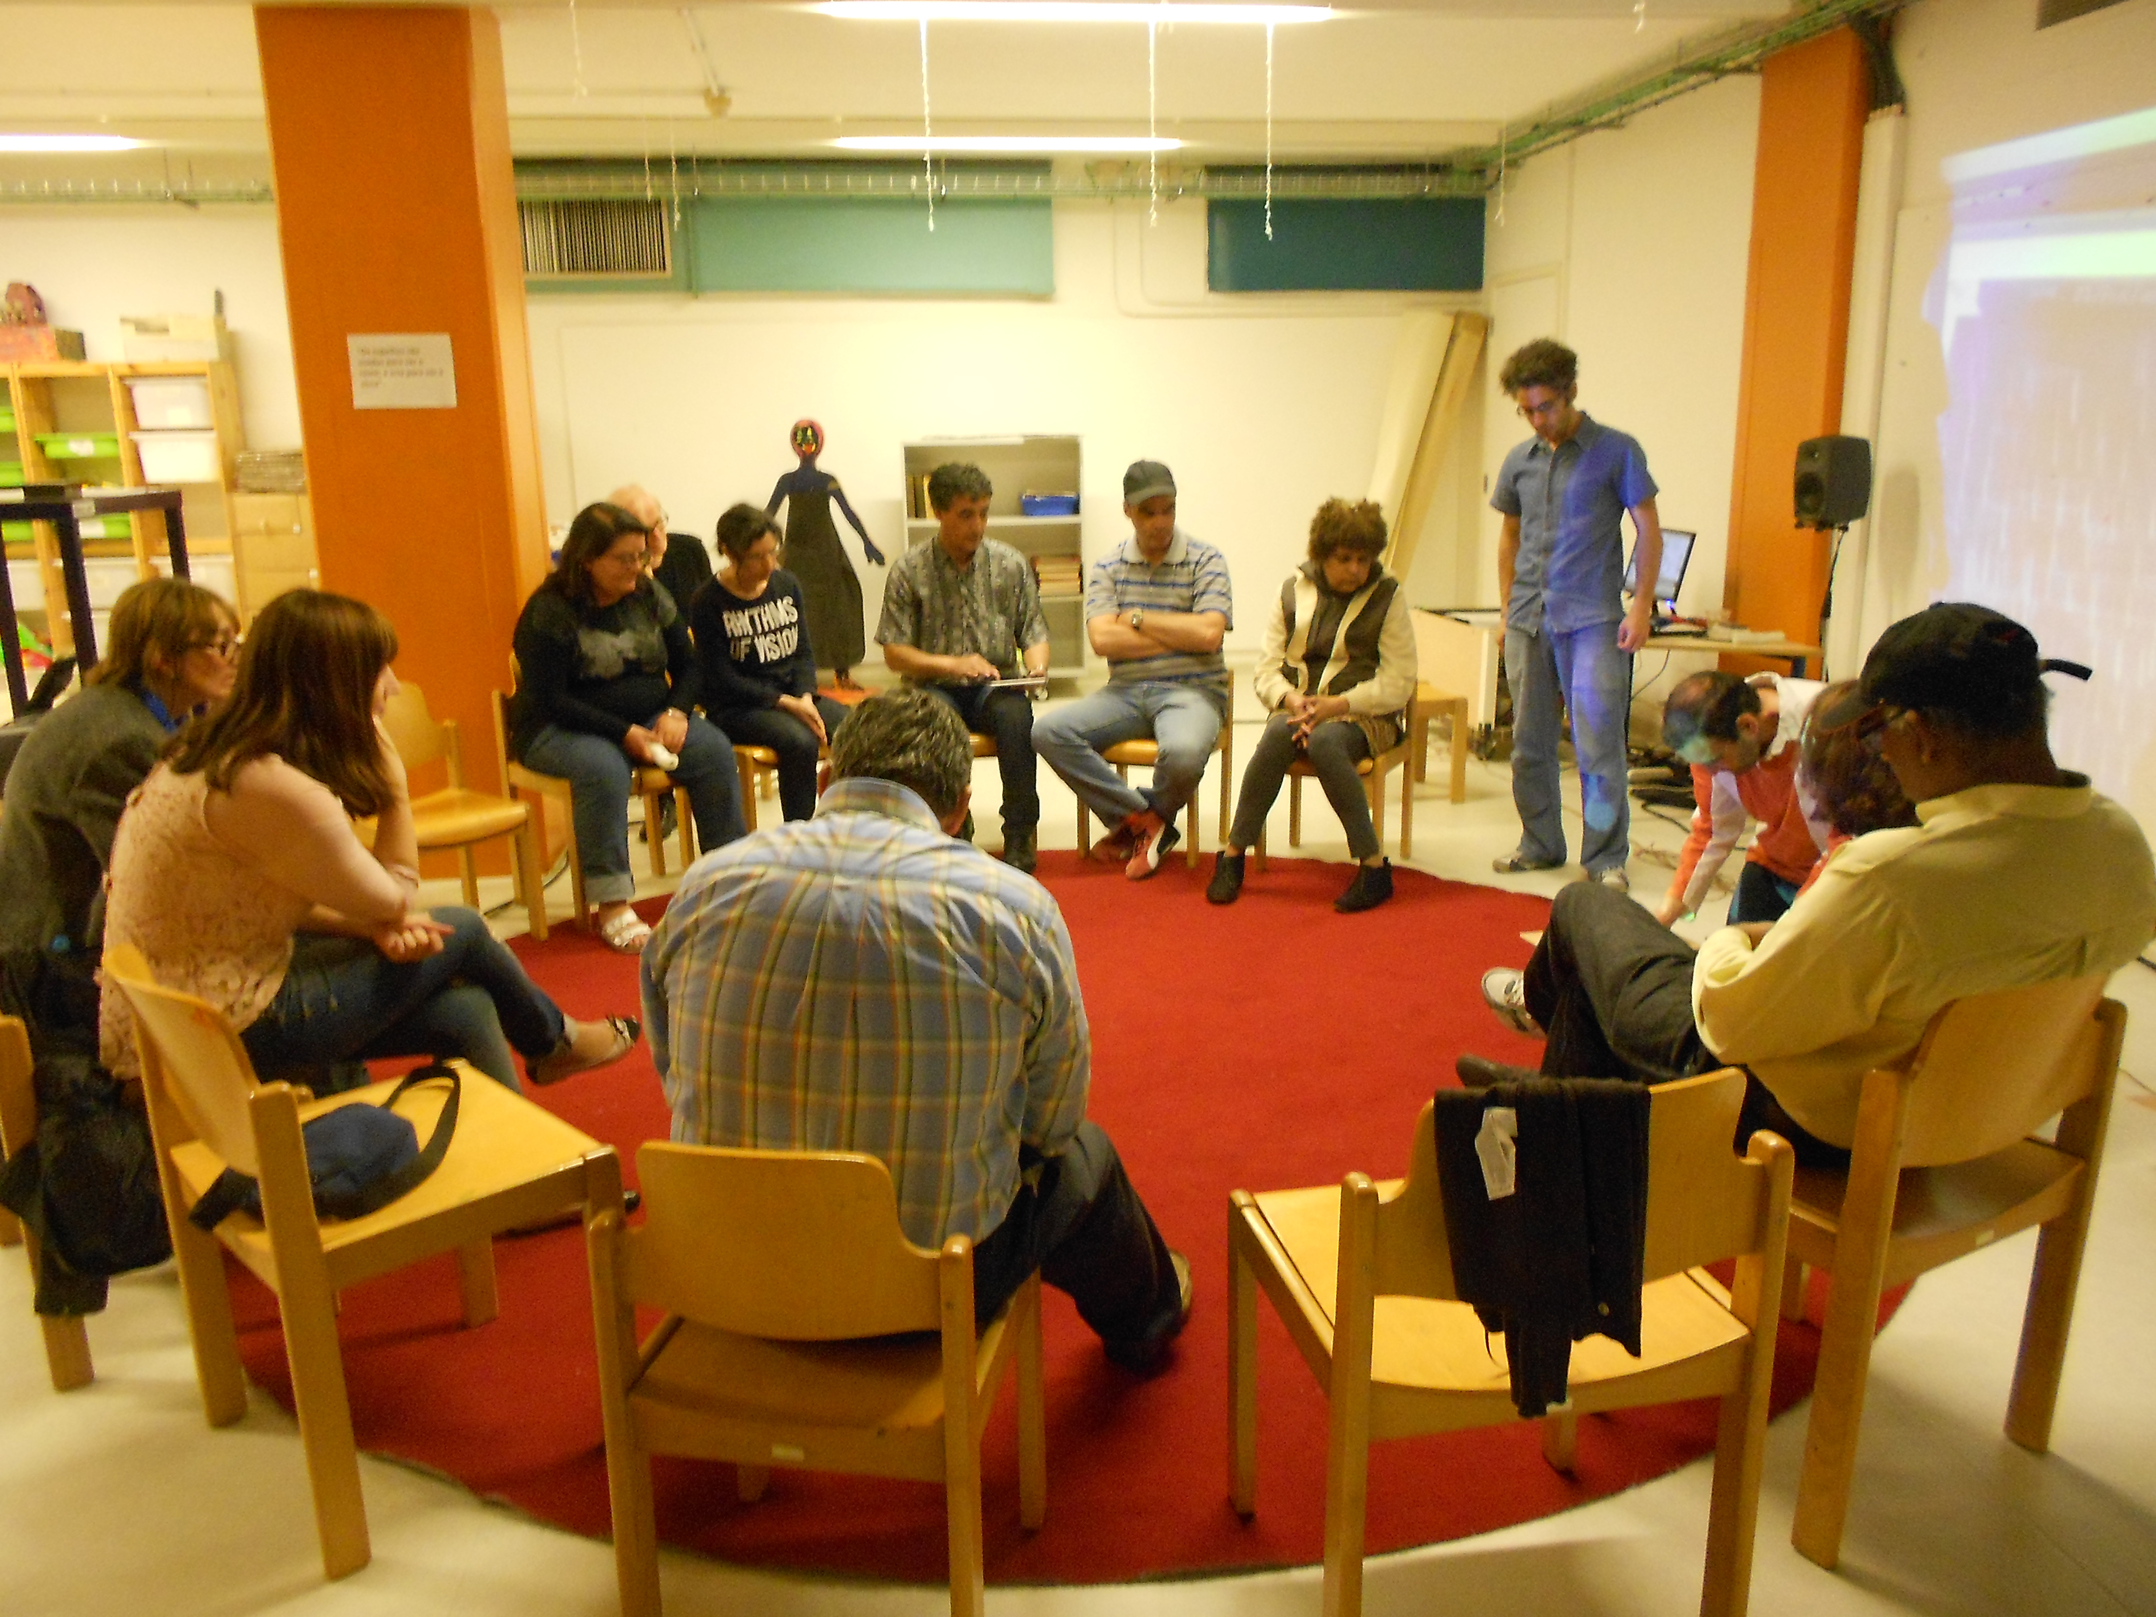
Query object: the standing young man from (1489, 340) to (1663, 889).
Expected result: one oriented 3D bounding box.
[{"bbox_3d":[1.619,-0.618,5.299,0.540,1.740,0.340,7,14,36],"label":"standing young man"}]

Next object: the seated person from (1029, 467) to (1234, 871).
[{"bbox_3d":[0.208,-0.476,5.423,0.580,1.340,0.700,3,14,16],"label":"seated person"}]

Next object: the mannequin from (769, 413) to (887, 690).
[{"bbox_3d":[-1.609,-1.558,9.882,0.800,1.630,0.250,-2,12,-6],"label":"mannequin"}]

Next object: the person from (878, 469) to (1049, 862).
[{"bbox_3d":[-0.430,-0.521,5.934,0.600,1.370,0.740,-2,12,-7],"label":"person"}]

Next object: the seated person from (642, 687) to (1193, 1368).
[{"bbox_3d":[-0.186,0.400,2.124,0.560,1.130,0.820,3,13,14],"label":"seated person"}]

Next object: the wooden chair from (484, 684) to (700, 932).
[{"bbox_3d":[-1.477,-0.081,5.070,0.466,0.763,0.489,11,18,42],"label":"wooden chair"}]

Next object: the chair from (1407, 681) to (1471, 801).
[{"bbox_3d":[1.220,-0.398,6.220,0.430,0.697,0.421,-2,13,-6],"label":"chair"}]

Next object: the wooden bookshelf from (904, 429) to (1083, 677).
[{"bbox_3d":[-0.516,-1.510,9.790,1.060,1.400,0.400,-1,13,-1],"label":"wooden bookshelf"}]

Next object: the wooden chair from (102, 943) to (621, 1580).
[{"bbox_3d":[-0.976,0.554,2.305,0.466,0.763,0.489,-13,18,-43],"label":"wooden chair"}]

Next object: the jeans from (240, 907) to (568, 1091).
[{"bbox_3d":[-1.262,0.450,2.842,0.700,0.530,0.420,-8,14,-32],"label":"jeans"}]

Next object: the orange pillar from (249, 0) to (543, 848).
[{"bbox_3d":[-2.279,-1.199,5.694,0.660,2.860,0.500,-2,12,-6],"label":"orange pillar"}]

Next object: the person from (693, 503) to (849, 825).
[{"bbox_3d":[-1.068,-0.424,5.767,0.480,1.270,0.720,-10,14,-36],"label":"person"}]

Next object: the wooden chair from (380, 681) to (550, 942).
[{"bbox_3d":[-1.980,0.028,4.907,0.510,0.760,0.480,8,15,39],"label":"wooden chair"}]

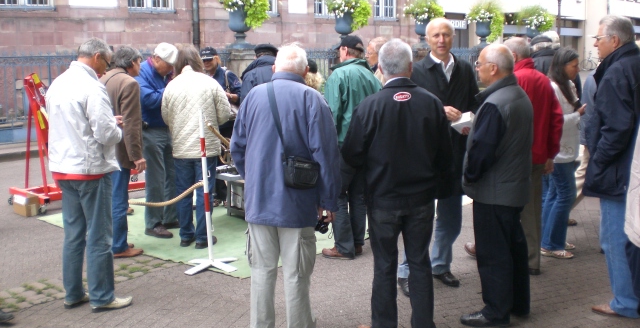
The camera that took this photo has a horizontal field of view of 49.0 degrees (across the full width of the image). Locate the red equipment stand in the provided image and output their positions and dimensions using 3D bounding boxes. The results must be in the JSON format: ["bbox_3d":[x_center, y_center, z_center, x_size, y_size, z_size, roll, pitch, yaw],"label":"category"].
[{"bbox_3d":[-2.513,-0.316,7.854,1.050,1.430,1.600,8,13,40],"label":"red equipment stand"}]

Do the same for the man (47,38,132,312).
[{"bbox_3d":[-1.492,0.081,4.511,0.460,1.734,0.510,-8,12,-39],"label":"man"}]

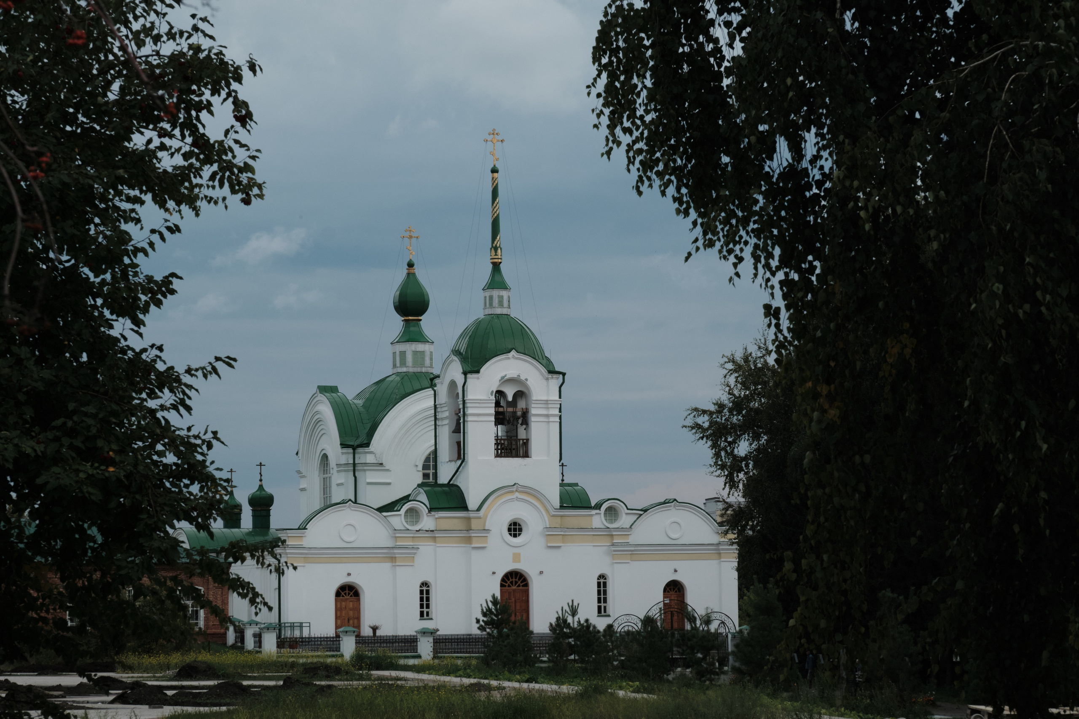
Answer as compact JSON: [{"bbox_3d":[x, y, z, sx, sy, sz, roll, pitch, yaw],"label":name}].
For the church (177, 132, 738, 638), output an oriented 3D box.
[{"bbox_3d":[-6.671,2.228,191.660,28.300,29.700,30.000,1,-5,-20],"label":"church"}]

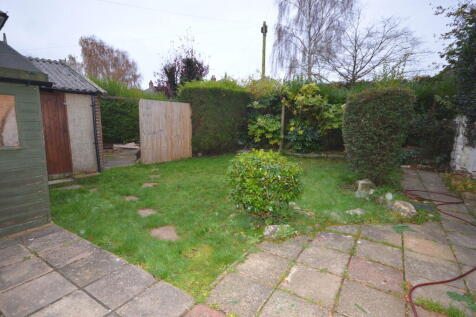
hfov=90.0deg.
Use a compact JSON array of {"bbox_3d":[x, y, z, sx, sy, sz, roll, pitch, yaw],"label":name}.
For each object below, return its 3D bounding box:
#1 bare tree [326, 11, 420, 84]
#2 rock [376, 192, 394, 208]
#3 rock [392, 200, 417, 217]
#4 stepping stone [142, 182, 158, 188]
[{"bbox_3d":[8.975,-5.328,16.918,6.200,8.500,5.800,5,9,30],"label":"bare tree"},{"bbox_3d":[2.287,0.629,3.673,0.220,0.170,0.200,5,9,32],"label":"rock"},{"bbox_3d":[2.383,0.713,3.416,0.340,0.190,0.240,5,9,30],"label":"rock"},{"bbox_3d":[-1.771,0.550,4.798,0.330,0.040,0.320,-3,9,-22],"label":"stepping stone"}]

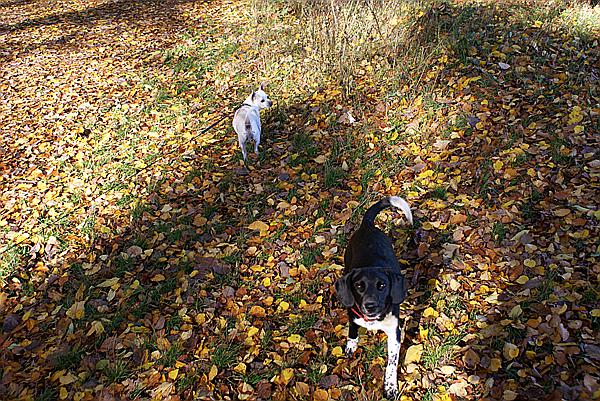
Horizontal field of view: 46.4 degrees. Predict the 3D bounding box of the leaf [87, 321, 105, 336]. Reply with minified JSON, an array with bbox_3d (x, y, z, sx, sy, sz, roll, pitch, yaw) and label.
[{"bbox_3d":[-0.757,0.476,2.599,0.063,0.024,0.069,-8,25,-17],"label":"leaf"}]

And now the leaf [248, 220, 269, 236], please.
[{"bbox_3d":[-0.185,0.125,3.125,0.085,0.014,0.114,-2,27,-3],"label":"leaf"}]

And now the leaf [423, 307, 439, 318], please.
[{"bbox_3d":[0.478,0.410,2.565,0.055,0.014,0.070,6,28,11],"label":"leaf"}]

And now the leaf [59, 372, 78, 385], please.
[{"bbox_3d":[-0.743,0.571,2.249,0.061,0.014,0.056,-11,29,-20],"label":"leaf"}]

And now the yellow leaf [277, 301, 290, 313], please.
[{"bbox_3d":[-0.061,0.393,2.598,0.048,0.014,0.065,-1,27,-1],"label":"yellow leaf"}]

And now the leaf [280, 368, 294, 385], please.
[{"bbox_3d":[-0.040,0.567,2.257,0.042,0.014,0.057,-1,27,-1],"label":"leaf"}]

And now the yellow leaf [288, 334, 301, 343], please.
[{"bbox_3d":[-0.020,0.501,2.543,0.044,0.010,0.036,0,24,0],"label":"yellow leaf"}]

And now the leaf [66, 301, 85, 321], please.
[{"bbox_3d":[-0.826,0.405,2.576,0.062,0.014,0.084,-10,29,-19],"label":"leaf"}]

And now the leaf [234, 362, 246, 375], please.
[{"bbox_3d":[-0.202,0.572,2.384,0.039,0.018,0.043,-2,24,-5],"label":"leaf"}]

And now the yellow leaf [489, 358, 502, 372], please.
[{"bbox_3d":[0.643,0.543,2.305,0.043,0.014,0.058,9,28,17],"label":"yellow leaf"}]

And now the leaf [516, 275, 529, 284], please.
[{"bbox_3d":[0.901,0.322,2.835,0.049,0.012,0.053,8,25,18],"label":"leaf"}]

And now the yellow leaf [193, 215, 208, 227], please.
[{"bbox_3d":[-0.491,0.097,3.450,0.071,0.025,0.080,-4,24,-8],"label":"yellow leaf"}]

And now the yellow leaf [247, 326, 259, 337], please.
[{"bbox_3d":[-0.174,0.483,2.583,0.042,0.013,0.047,-2,24,-4],"label":"yellow leaf"}]

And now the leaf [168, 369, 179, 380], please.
[{"bbox_3d":[-0.409,0.563,2.266,0.029,0.014,0.039,-6,28,-12],"label":"leaf"}]

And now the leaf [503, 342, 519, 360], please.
[{"bbox_3d":[0.745,0.532,2.473,0.057,0.025,0.067,8,25,18],"label":"leaf"}]

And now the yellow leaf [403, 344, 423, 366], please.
[{"bbox_3d":[0.397,0.542,2.452,0.063,0.025,0.094,5,24,10],"label":"yellow leaf"}]

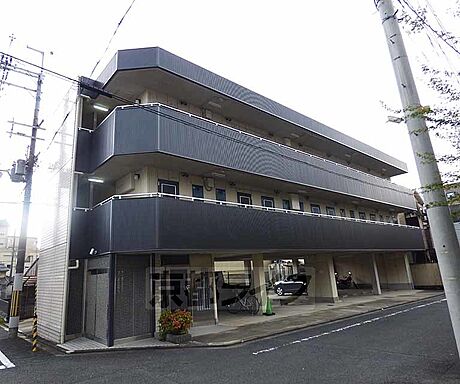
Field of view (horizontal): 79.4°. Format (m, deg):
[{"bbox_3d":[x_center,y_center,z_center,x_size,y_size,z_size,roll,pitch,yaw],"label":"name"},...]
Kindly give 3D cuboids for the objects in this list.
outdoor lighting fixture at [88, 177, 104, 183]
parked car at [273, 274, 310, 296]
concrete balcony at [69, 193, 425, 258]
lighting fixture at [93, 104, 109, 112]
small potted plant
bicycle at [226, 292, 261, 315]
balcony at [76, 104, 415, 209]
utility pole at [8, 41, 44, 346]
[{"bbox_3d":[-4.997,-0.426,10.374,0.620,0.110,0.150,9,-21,-38],"label":"outdoor lighting fixture"},{"bbox_3d":[3.890,5.610,17.265,1.650,1.480,3.800,6,-18,-31],"label":"parked car"},{"bbox_3d":[4.684,2.376,14.816,22.770,1.640,2.970,9,-21,-38],"label":"concrete balcony"},{"bbox_3d":[-5.212,-3.387,11.227,0.620,0.110,0.150,9,-21,-38],"label":"lighting fixture"},{"bbox_3d":[-1.401,3.396,7.096,0.720,0.800,0.770,-4,-16,2],"label":"small potted plant"},{"bbox_3d":[0.505,4.201,10.701,0.550,1.000,1.680,12,-22,-43],"label":"bicycle"},{"bbox_3d":[4.492,-0.497,15.648,22.770,1.670,2.970,9,-21,-38],"label":"balcony"},{"bbox_3d":[-8.249,-0.634,11.036,1.150,11.700,0.600,9,-21,-38],"label":"utility pole"}]

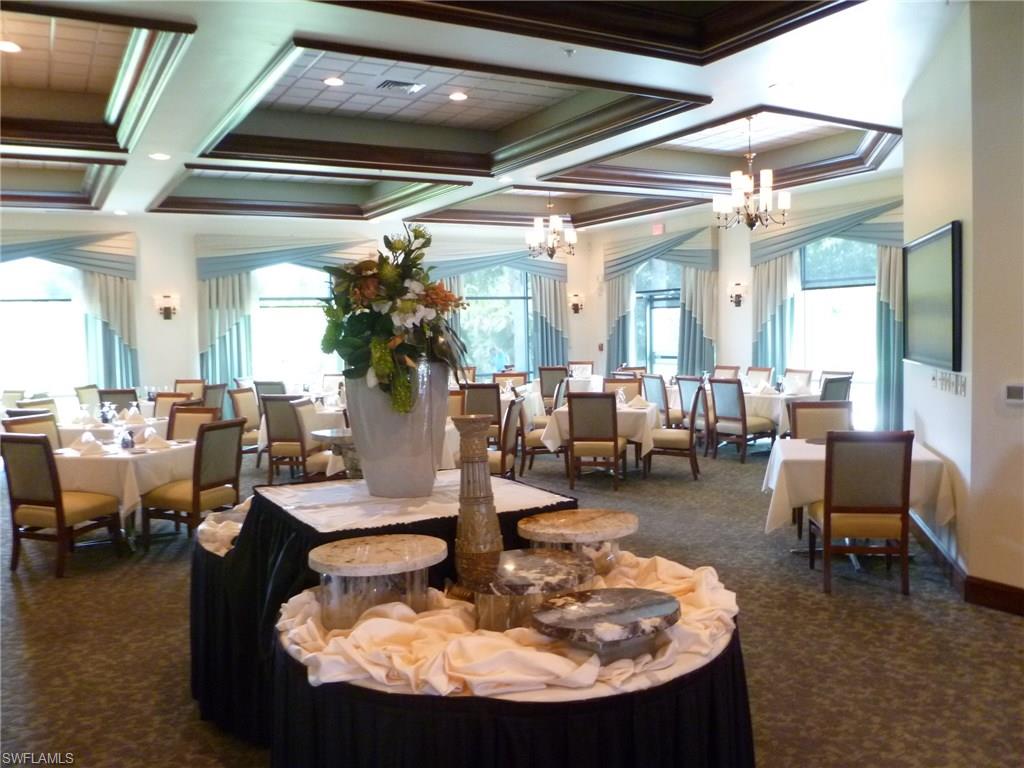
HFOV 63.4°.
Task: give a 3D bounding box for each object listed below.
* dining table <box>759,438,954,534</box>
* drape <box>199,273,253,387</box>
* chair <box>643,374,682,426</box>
[{"bbox_3d":[2.288,0.647,5.552,1.080,0.430,1.080,-1,4,13],"label":"dining table"},{"bbox_3d":[-4.297,-0.392,12.585,0.800,2.530,0.180,-4,5,-29],"label":"drape"},{"bbox_3d":[2.049,0.377,10.556,0.600,0.980,0.520,-4,5,-29],"label":"chair"}]

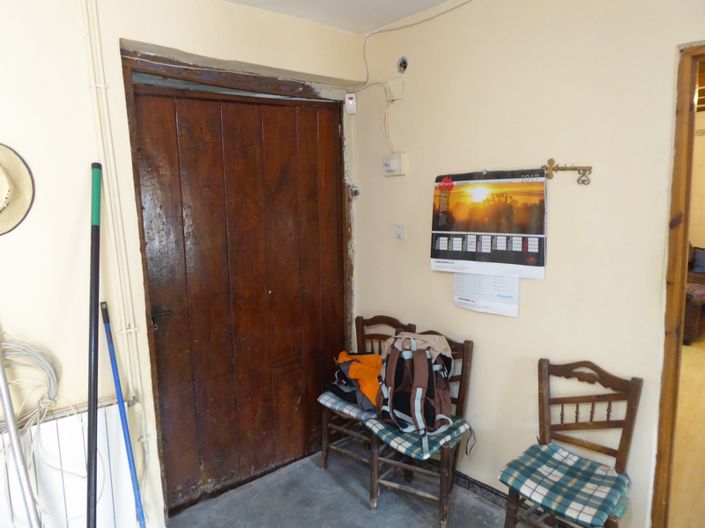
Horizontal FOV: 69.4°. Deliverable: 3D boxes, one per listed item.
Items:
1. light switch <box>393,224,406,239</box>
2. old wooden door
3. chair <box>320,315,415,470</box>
[{"bbox_3d":[0.274,-0.190,2.996,0.020,0.080,0.080,-8,10,-41],"label":"light switch"},{"bbox_3d":[-0.528,0.156,2.926,1.236,2.187,0.060,-8,10,-41],"label":"old wooden door"},{"bbox_3d":[0.084,0.789,3.049,0.440,0.890,0.410,4,9,37],"label":"chair"}]

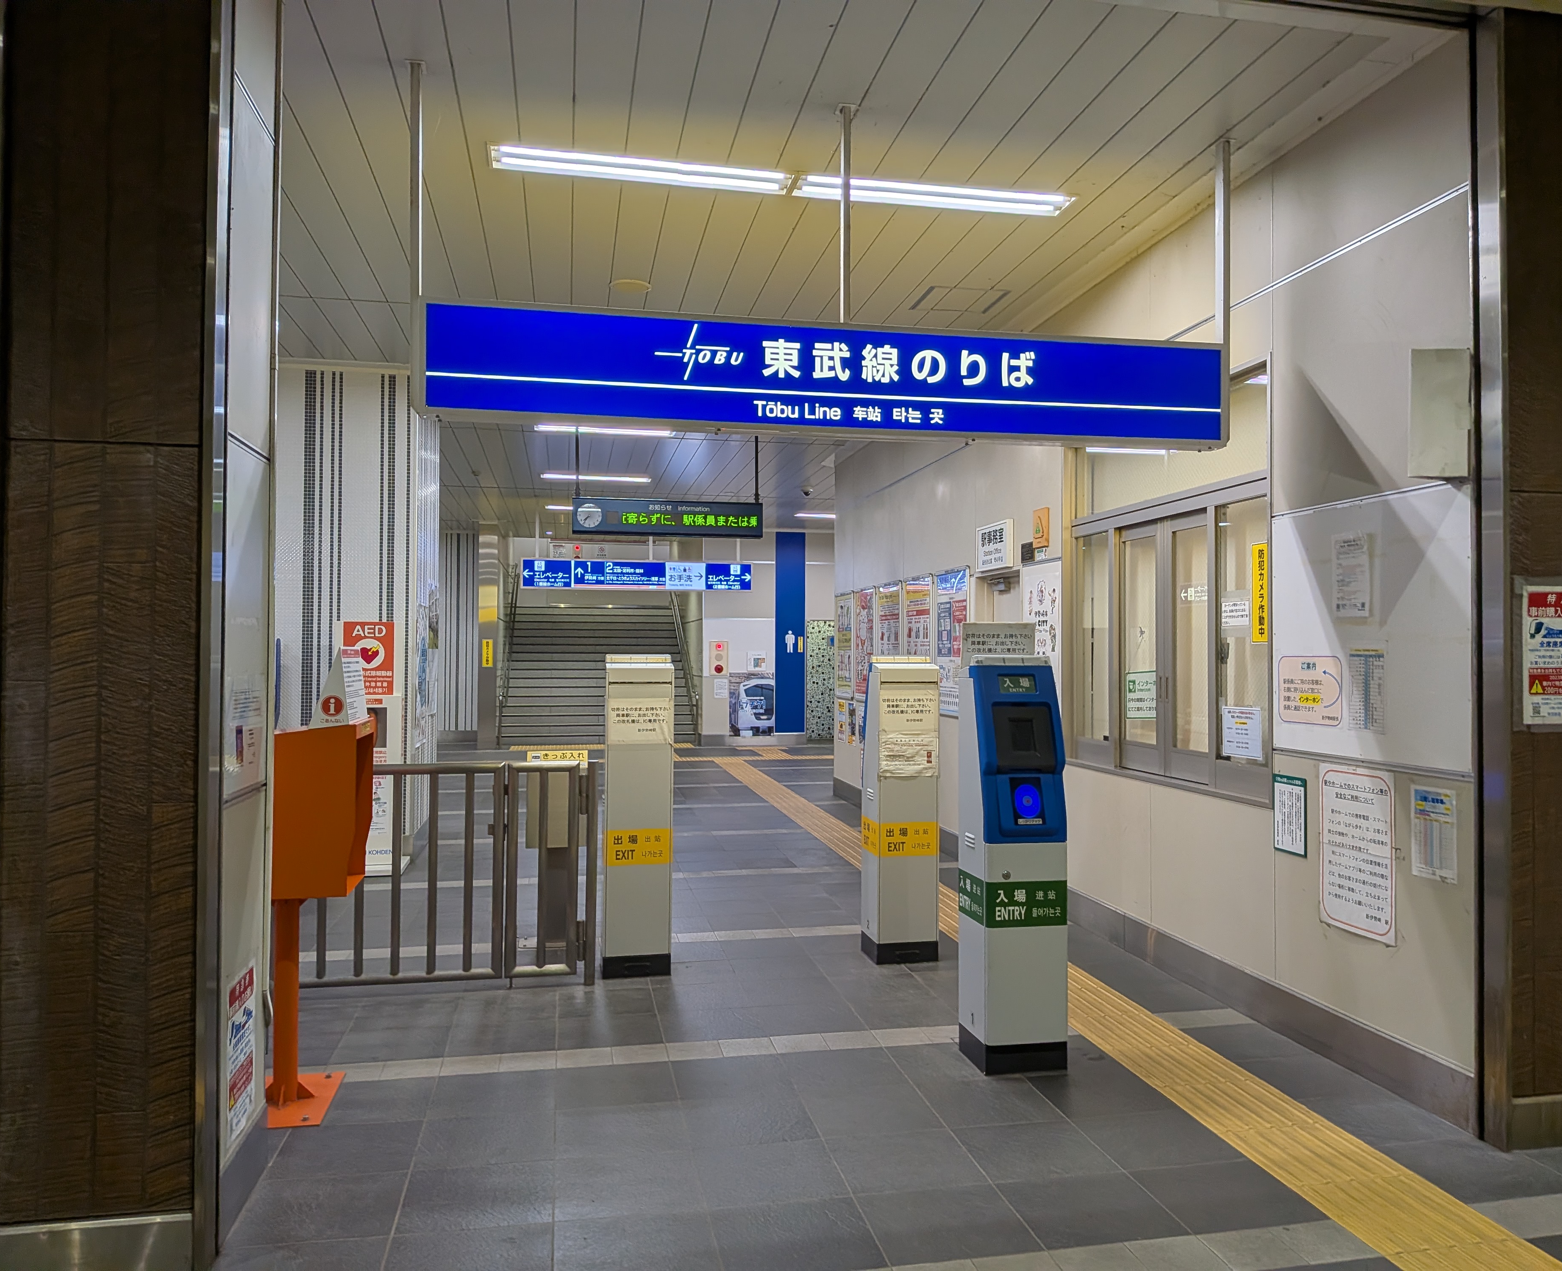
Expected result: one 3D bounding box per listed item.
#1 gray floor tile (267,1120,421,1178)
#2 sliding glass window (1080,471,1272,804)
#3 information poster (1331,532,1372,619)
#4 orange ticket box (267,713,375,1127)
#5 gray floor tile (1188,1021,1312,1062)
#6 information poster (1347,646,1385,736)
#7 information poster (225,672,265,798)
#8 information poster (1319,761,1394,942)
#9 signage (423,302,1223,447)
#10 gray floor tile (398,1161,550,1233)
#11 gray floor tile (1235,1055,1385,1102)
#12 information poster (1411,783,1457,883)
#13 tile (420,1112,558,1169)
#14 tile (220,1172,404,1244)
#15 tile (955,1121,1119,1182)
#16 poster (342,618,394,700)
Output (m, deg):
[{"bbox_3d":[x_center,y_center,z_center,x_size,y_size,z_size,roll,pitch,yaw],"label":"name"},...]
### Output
[{"bbox_3d":[-1.322,1.585,3.610,0.407,0.015,0.394,0,-1,-11],"label":"gray floor tile"},{"bbox_3d":[1.861,0.020,5.758,0.101,1.384,1.882,0,-1,-10],"label":"sliding glass window"},{"bbox_3d":[2.117,-0.226,4.369,0.010,0.306,0.202,0,-1,-10],"label":"information poster"},{"bbox_3d":[-1.645,0.938,4.056,0.384,1.316,0.473,0,-1,-10],"label":"orange ticket box"},{"bbox_3d":[1.842,1.626,4.670,0.415,0.010,0.390,0,-1,-10],"label":"gray floor tile"},{"bbox_3d":[2.071,0.192,4.161,0.009,0.300,0.200,0,-1,-11],"label":"information poster"},{"bbox_3d":[-1.461,0.261,3.217,0.010,0.302,0.418,0,-1,-10],"label":"information poster"},{"bbox_3d":[2.095,0.784,4.278,0.008,0.600,0.414,0,-1,-10],"label":"information poster"},{"bbox_3d":[0.237,-0.948,4.377,3.050,0.403,0.151,0,-1,-10],"label":"signage"},{"bbox_3d":[-0.847,1.578,3.304,0.408,0.012,0.397,0,-1,-10],"label":"gray floor tile"},{"bbox_3d":[1.888,1.593,4.218,0.355,0.015,0.400,0,-1,-11],"label":"gray floor tile"},{"bbox_3d":[2.188,0.668,3.947,0.010,0.308,0.205,0,-1,-10],"label":"information poster"},{"bbox_3d":[-0.918,1.586,3.686,0.407,0.015,0.394,0,-1,-11],"label":"tile"},{"bbox_3d":[-1.253,1.575,3.229,0.408,0.012,0.397,0,-1,-10],"label":"tile"},{"bbox_3d":[0.788,1.603,3.644,0.412,0.010,0.392,0,-1,-10],"label":"tile"},{"bbox_3d":[-2.861,0.164,8.162,0.350,0.510,0.015,0,-1,-11],"label":"poster"}]

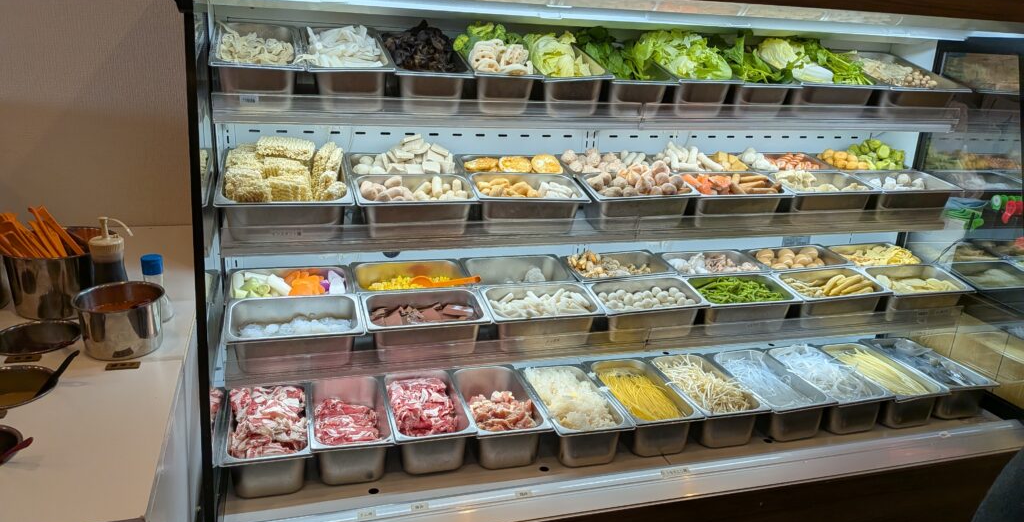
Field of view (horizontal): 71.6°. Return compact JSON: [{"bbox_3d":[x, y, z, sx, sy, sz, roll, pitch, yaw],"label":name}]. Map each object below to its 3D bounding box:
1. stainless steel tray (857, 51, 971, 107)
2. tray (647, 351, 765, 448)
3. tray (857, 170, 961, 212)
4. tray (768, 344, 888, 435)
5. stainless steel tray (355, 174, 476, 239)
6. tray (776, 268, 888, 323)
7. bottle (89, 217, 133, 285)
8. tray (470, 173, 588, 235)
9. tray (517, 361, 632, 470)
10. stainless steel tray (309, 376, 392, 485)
[{"bbox_3d":[1.052,-0.490,2.012,0.265,0.100,0.325,-2,33,-16],"label":"stainless steel tray"},{"bbox_3d":[0.500,0.366,1.870,0.176,0.100,0.325,-2,19,-16],"label":"tray"},{"bbox_3d":[1.113,-0.182,2.041,0.268,0.100,0.162,-2,29,-16],"label":"tray"},{"bbox_3d":[0.831,0.341,1.898,0.176,0.100,0.325,-2,19,-16],"label":"tray"},{"bbox_3d":[-0.220,-0.115,1.605,0.265,0.100,0.162,-2,28,-16],"label":"stainless steel tray"},{"bbox_3d":[0.841,0.105,1.901,0.265,0.100,0.162,-2,28,-16],"label":"tray"},{"bbox_3d":[-0.784,0.013,1.398,0.102,0.197,0.082,4,17,3],"label":"bottle"},{"bbox_3d":[0.030,-0.135,1.730,0.268,0.100,0.162,-2,29,-16],"label":"tray"},{"bbox_3d":[0.129,0.341,1.561,0.162,0.100,0.265,-2,22,-17],"label":"tray"},{"bbox_3d":[-0.339,0.351,1.475,0.162,0.100,0.265,-1,21,-16],"label":"stainless steel tray"}]

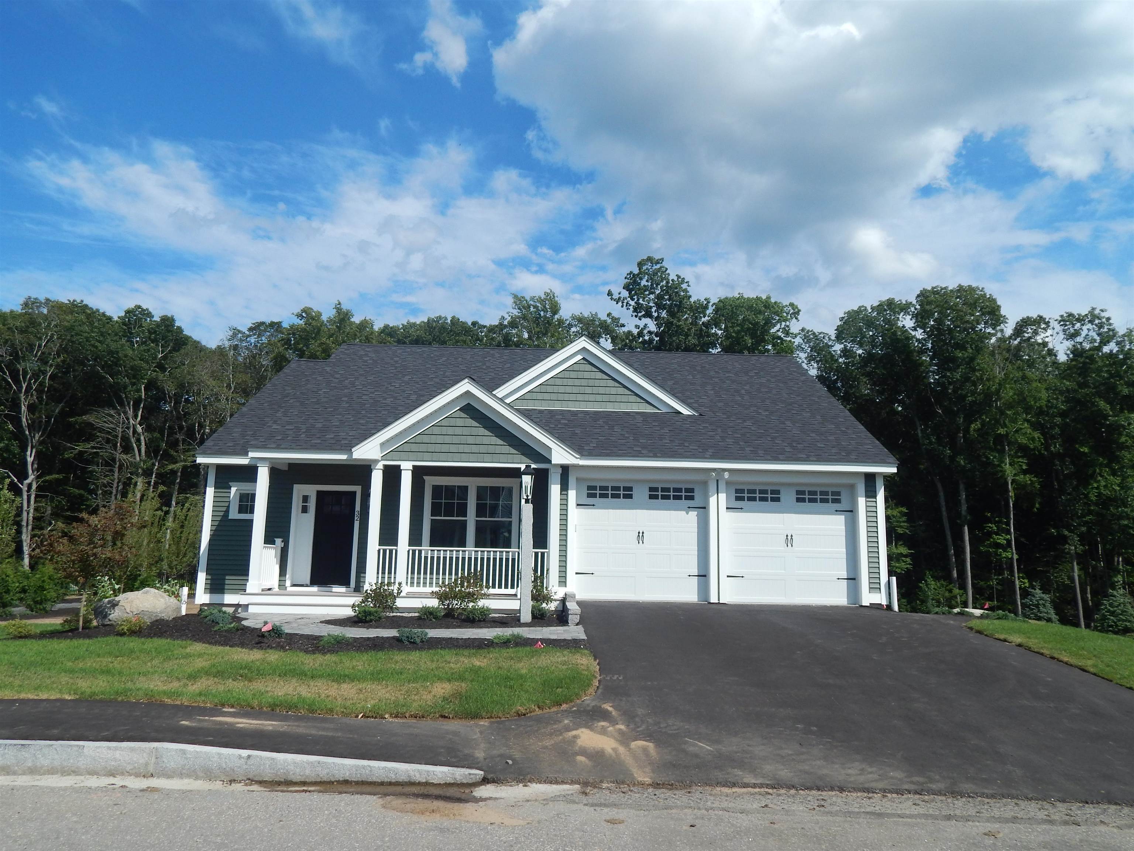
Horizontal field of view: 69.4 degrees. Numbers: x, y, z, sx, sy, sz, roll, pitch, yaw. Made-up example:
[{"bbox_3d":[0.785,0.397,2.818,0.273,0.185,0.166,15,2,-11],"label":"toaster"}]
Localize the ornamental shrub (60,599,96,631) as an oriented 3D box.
[{"bbox_3d":[-7.155,2.767,11.982,0.522,0.454,0.550,1,-10,-2],"label":"ornamental shrub"}]

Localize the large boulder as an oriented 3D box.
[{"bbox_3d":[-6.756,2.858,12.893,1.346,0.585,1.100,1,-10,-2],"label":"large boulder"}]

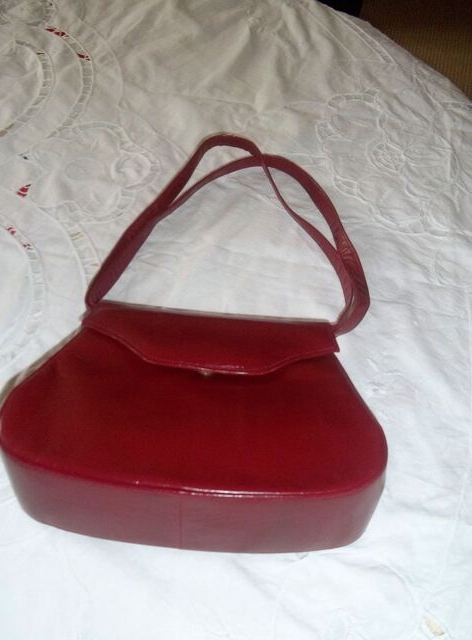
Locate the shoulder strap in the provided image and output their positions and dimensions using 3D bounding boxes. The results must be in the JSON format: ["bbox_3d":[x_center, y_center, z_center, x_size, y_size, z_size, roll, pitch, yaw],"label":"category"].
[{"bbox_3d":[0.000,-0.107,0.720,0.274,0.048,0.290,4,50,0],"label":"shoulder strap"}]

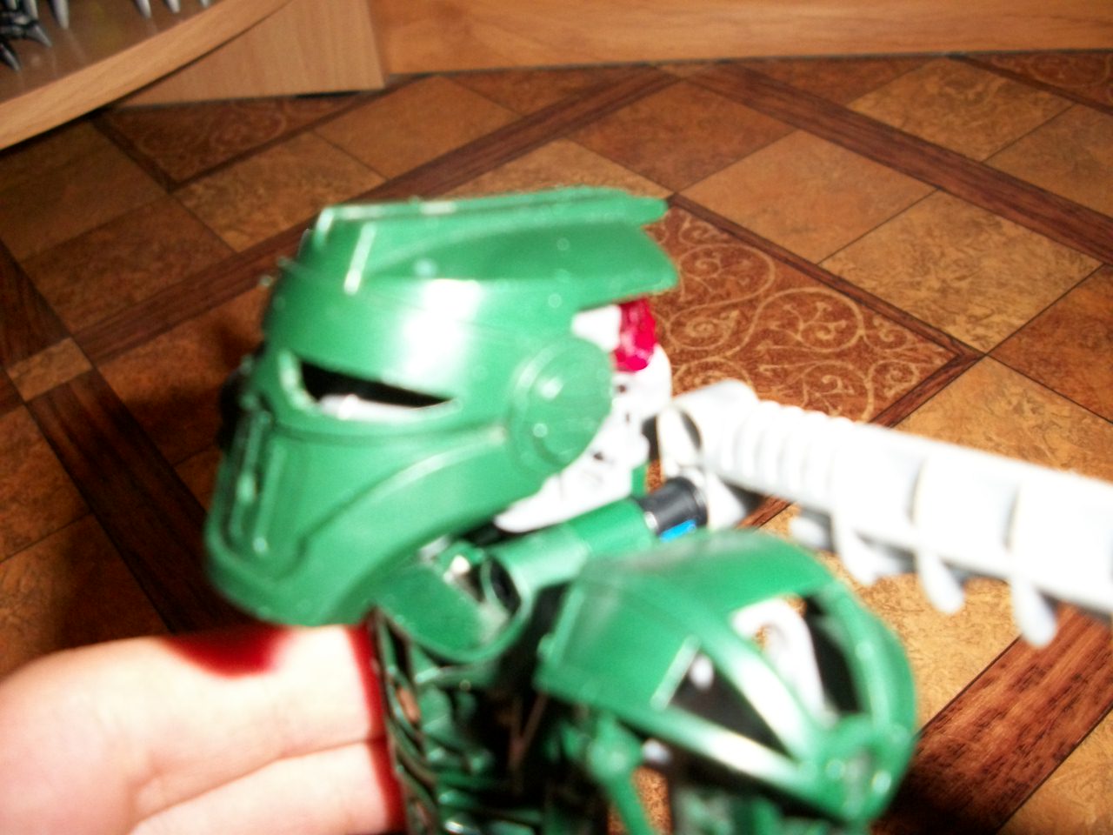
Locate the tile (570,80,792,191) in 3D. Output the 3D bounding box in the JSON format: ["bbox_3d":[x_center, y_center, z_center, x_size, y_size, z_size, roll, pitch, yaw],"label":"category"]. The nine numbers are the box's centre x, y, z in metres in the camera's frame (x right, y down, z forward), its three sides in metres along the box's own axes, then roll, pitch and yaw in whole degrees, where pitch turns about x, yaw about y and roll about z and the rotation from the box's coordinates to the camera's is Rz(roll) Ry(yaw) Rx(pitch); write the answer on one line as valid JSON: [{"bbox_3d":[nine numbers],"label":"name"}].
[{"bbox_3d":[0.086,-0.193,0.776,0.118,0.009,0.118,-31,46,-24],"label":"tile"}]

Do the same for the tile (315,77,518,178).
[{"bbox_3d":[-0.104,-0.213,0.834,0.118,0.009,0.118,-31,46,-24],"label":"tile"}]

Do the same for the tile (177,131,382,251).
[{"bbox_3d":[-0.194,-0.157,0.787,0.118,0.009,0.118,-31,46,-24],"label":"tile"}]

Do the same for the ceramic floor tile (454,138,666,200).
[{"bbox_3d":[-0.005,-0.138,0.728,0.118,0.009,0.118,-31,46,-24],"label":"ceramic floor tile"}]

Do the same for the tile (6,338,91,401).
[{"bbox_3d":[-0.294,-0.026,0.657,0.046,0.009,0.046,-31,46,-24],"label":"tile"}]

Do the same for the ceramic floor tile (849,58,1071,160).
[{"bbox_3d":[0.278,-0.210,0.772,0.118,0.009,0.118,-31,46,-24],"label":"ceramic floor tile"}]

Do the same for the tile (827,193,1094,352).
[{"bbox_3d":[0.225,-0.082,0.627,0.118,0.009,0.118,-31,46,-24],"label":"tile"}]

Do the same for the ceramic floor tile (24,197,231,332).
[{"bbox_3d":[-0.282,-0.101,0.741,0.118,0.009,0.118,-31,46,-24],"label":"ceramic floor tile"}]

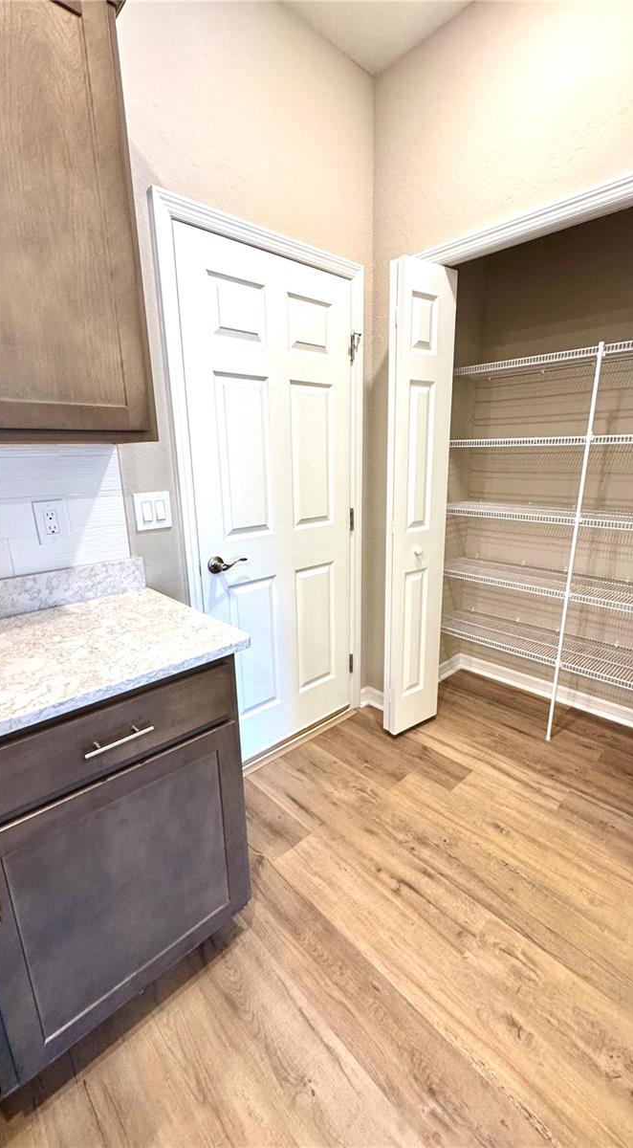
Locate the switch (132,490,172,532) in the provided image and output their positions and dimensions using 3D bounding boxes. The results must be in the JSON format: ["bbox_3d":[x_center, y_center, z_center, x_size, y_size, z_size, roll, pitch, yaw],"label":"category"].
[{"bbox_3d":[-0.548,-0.211,1.562,0.124,0.125,0.010,-14,20,-41],"label":"switch"}]

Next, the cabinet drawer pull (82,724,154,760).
[{"bbox_3d":[-0.399,0.334,0.941,0.137,0.012,0.038,-14,20,-41],"label":"cabinet drawer pull"}]

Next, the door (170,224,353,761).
[{"bbox_3d":[-0.146,-0.200,1.989,0.822,2.032,0.040,-14,20,-41],"label":"door"}]

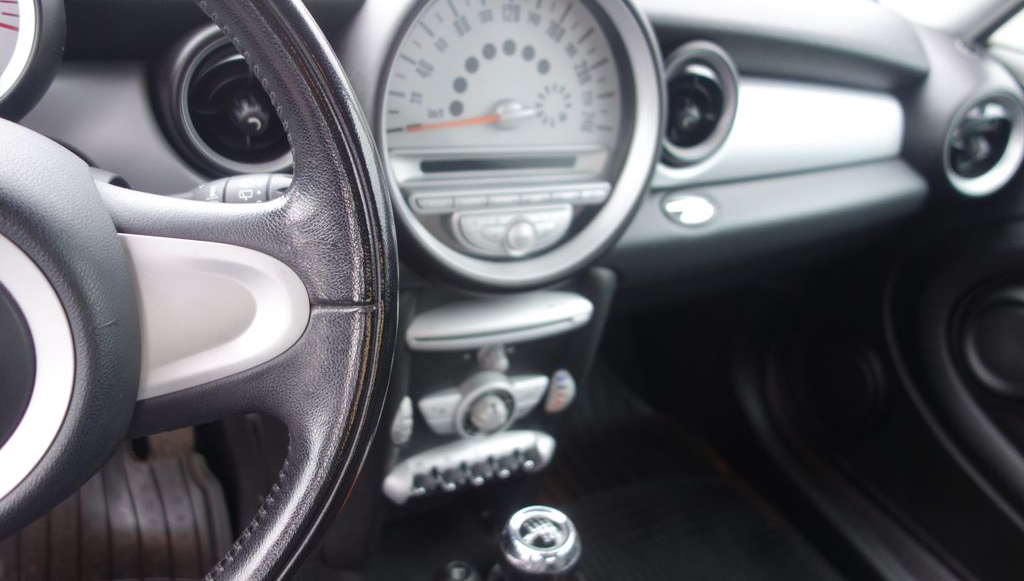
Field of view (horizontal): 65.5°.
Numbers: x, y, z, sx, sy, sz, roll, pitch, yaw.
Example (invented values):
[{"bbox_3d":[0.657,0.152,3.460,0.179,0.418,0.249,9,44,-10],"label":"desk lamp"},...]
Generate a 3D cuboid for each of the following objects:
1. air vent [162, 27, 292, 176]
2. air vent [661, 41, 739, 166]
[{"bbox_3d":[-0.168,-0.124,0.518,0.100,0.100,0.040,-7,18,-27],"label":"air vent"},{"bbox_3d":[0.145,-0.162,0.682,0.100,0.100,0.040,-7,18,-27],"label":"air vent"}]

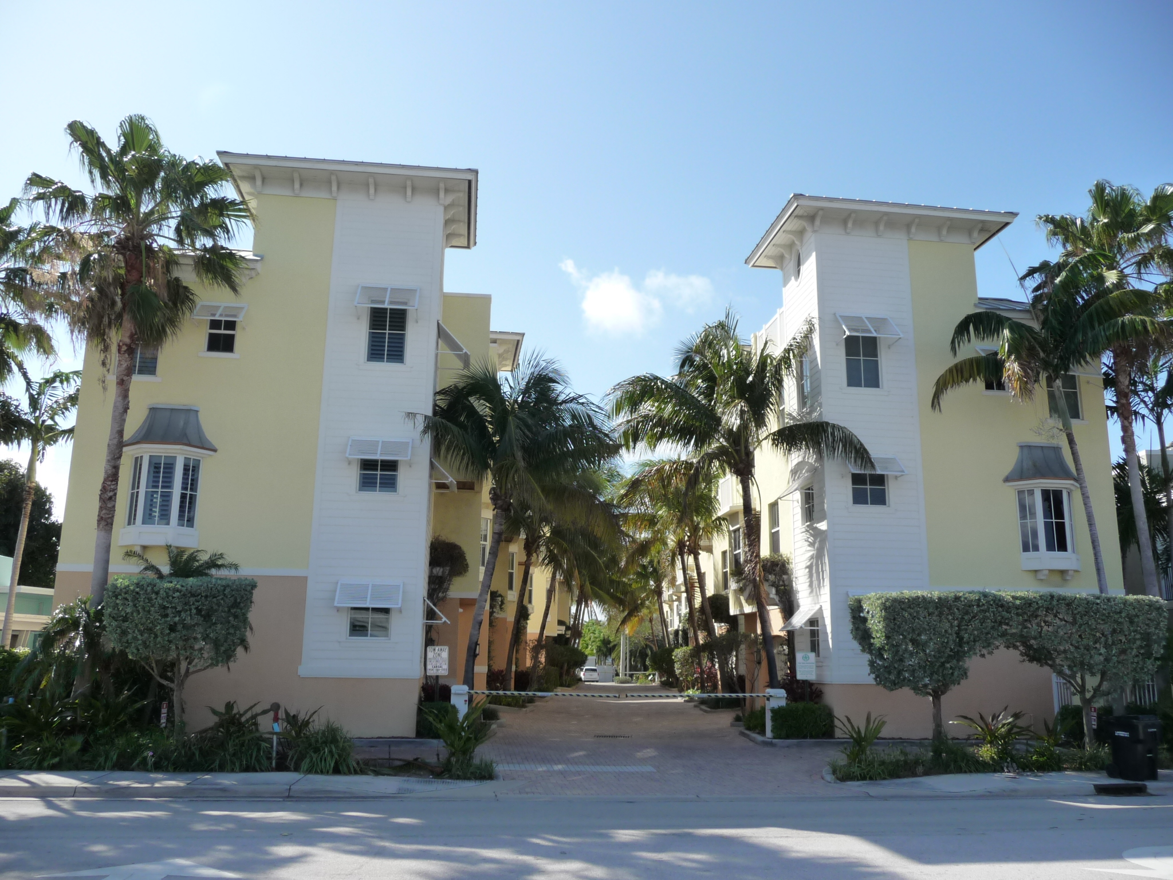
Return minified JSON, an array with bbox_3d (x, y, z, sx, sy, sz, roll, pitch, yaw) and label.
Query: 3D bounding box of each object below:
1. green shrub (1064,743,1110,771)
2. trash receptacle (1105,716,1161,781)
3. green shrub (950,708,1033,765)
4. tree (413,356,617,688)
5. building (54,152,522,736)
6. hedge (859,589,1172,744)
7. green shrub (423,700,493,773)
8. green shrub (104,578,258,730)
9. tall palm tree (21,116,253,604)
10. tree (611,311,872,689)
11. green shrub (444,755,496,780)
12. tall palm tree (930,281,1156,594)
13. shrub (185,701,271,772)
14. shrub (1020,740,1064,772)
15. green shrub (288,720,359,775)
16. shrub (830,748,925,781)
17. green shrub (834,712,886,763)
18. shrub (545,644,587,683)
[{"bbox_3d":[9.041,5.736,17.302,0.700,0.480,0.650,2,-13,-7],"label":"green shrub"},{"bbox_3d":[9.394,5.296,16.464,0.600,1.050,0.720,8,-15,-29],"label":"trash receptacle"},{"bbox_3d":[7.604,5.617,18.151,1.300,1.000,1.100,2,-13,-7],"label":"green shrub"},{"bbox_3d":[-1.772,2.424,22.988,4.900,8.900,4.900,2,-13,-7],"label":"tree"},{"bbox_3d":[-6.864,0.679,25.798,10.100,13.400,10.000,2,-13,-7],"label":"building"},{"bbox_3d":[8.994,4.917,20.260,6.600,3.250,1.250,2,-13,-7],"label":"hedge"},{"bbox_3d":[-2.102,4.875,15.678,1.100,1.120,1.100,2,-13,-7],"label":"green shrub"},{"bbox_3d":[-7.281,4.012,16.953,2.500,3.150,1.600,2,-13,-7],"label":"green shrub"},{"bbox_3d":[-9.282,-0.412,18.719,4.500,12.400,4.500,2,-13,-7],"label":"tall palm tree"},{"bbox_3d":[3.695,1.835,23.484,5.600,10.480,5.600,2,-13,-7],"label":"tree"},{"bbox_3d":[-1.850,5.158,15.079,0.780,0.350,0.600,2,-13,-7],"label":"green shrub"},{"bbox_3d":[10.514,1.473,21.335,5.000,10.420,3.600,2,-13,-7],"label":"tall palm tree"},{"bbox_3d":[-5.879,4.905,15.870,1.350,1.100,1.100,2,-13,-7],"label":"shrub"},{"bbox_3d":[8.252,5.709,17.255,0.680,0.500,0.650,2,-13,-7],"label":"shrub"},{"bbox_3d":[-4.266,4.970,15.478,1.080,0.820,0.950,2,-13,-7],"label":"green shrub"},{"bbox_3d":[4.796,5.336,15.792,1.450,0.500,1.000,2,-13,-7],"label":"shrub"},{"bbox_3d":[5.061,5.486,17.547,0.900,0.930,0.900,2,-13,-7],"label":"green shrub"},{"bbox_3d":[-1.188,13.284,55.753,2.400,2.400,2.400,2,-13,-7],"label":"shrub"}]

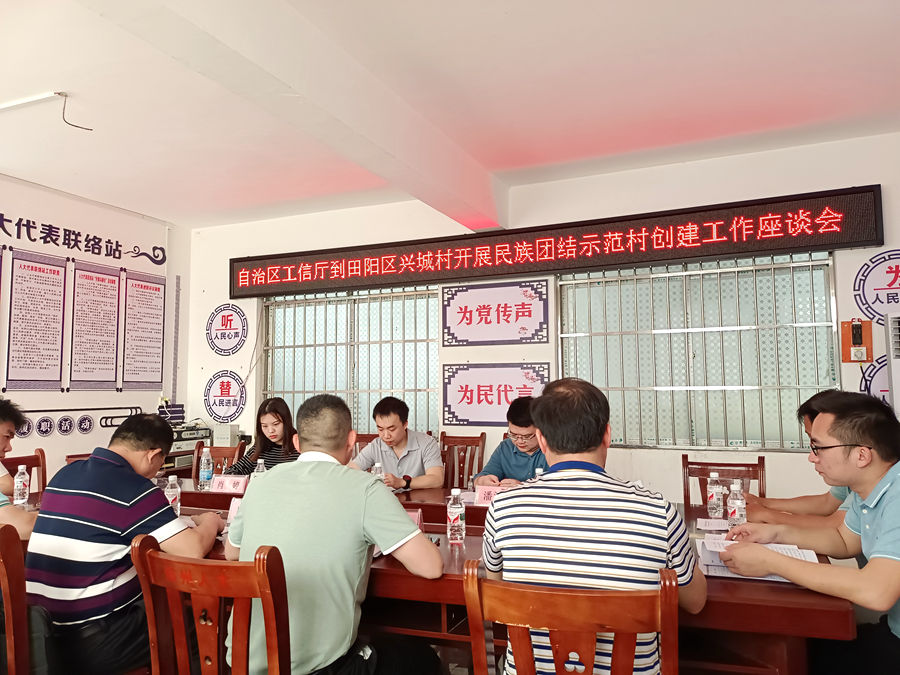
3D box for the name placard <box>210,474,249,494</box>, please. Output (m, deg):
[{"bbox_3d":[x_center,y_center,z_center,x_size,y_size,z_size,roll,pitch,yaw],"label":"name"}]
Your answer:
[{"bbox_3d":[-1.170,0.784,3.493,0.200,0.092,0.075,-2,-5,19],"label":"name placard"}]

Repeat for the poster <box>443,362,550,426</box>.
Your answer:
[{"bbox_3d":[0.370,0.469,5.336,0.936,0.514,0.020,-3,-5,23],"label":"poster"}]

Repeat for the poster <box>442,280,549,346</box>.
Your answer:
[{"bbox_3d":[0.363,-0.193,5.390,0.932,0.514,0.020,-3,-5,23],"label":"poster"}]

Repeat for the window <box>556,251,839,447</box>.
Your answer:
[{"bbox_3d":[1.782,0.124,4.866,1.920,1.416,0.120,-3,-5,23],"label":"window"}]

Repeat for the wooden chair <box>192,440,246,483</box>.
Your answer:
[{"bbox_3d":[-1.705,1.199,4.402,0.428,0.944,0.500,-2,-5,14],"label":"wooden chair"}]

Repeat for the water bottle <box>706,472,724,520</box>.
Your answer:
[{"bbox_3d":[1.094,0.650,2.674,0.065,0.177,0.065,-3,-5,23],"label":"water bottle"}]

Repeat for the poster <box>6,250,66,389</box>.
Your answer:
[{"bbox_3d":[-3.289,-0.123,5.189,0.020,1.098,0.466,-3,-5,23],"label":"poster"}]

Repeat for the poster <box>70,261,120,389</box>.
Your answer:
[{"bbox_3d":[-3.080,-0.086,5.676,0.020,1.098,0.476,-3,-5,23],"label":"poster"}]

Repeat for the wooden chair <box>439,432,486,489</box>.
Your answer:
[{"bbox_3d":[0.019,1.237,5.089,0.428,0.944,0.500,-3,-5,23],"label":"wooden chair"}]

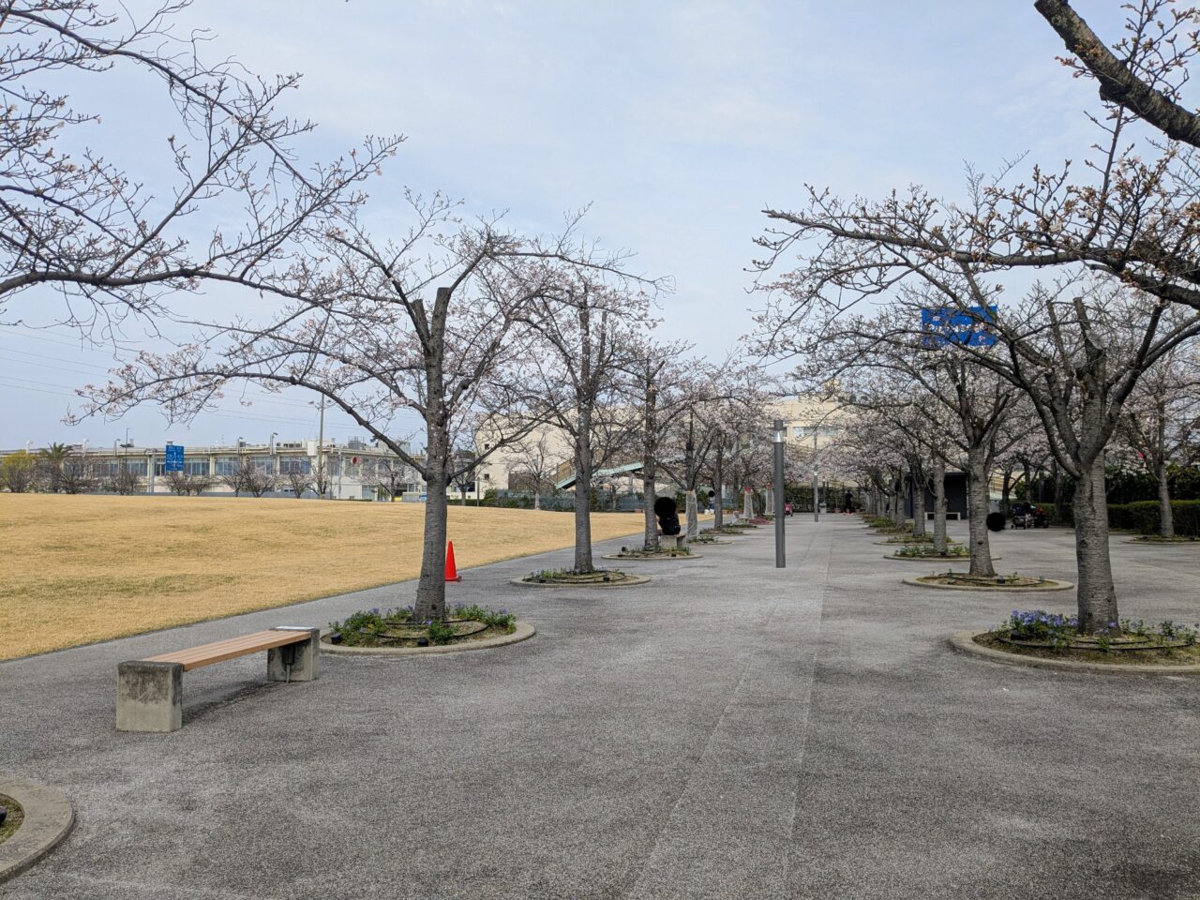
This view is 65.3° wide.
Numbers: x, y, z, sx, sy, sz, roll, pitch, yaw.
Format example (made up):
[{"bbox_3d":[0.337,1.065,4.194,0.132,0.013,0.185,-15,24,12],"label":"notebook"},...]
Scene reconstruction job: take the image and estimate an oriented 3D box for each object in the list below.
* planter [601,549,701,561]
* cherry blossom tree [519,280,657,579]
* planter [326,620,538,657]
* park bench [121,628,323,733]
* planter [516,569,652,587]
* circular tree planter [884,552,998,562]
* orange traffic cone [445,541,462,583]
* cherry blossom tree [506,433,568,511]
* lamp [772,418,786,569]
[{"bbox_3d":[1.296,2.589,23.272,2.564,0.140,2.564,-2,-3,14],"label":"planter"},{"bbox_3d":[-0.200,-0.490,16.968,3.200,5.385,3.200,-1,-3,0],"label":"cherry blossom tree"},{"bbox_3d":[-1.985,1.962,10.233,2.564,0.140,2.564,-2,-3,14],"label":"planter"},{"bbox_3d":[-2.752,1.663,6.977,0.383,0.423,1.827,-2,-3,14],"label":"park bench"},{"bbox_3d":[-0.338,2.279,16.825,2.564,0.140,2.564,-2,-3,14],"label":"planter"},{"bbox_3d":[7.836,2.394,21.399,2.564,0.140,2.564,-2,-3,14],"label":"circular tree planter"},{"bbox_3d":[-2.656,1.979,16.661,0.380,0.720,0.380,-2,-3,14],"label":"orange traffic cone"},{"bbox_3d":[-3.853,1.308,57.012,3.883,4.740,3.883,-1,-3,0],"label":"cherry blossom tree"},{"bbox_3d":[3.699,0.907,19.282,0.185,3.014,0.185,-1,-3,0],"label":"lamp"}]

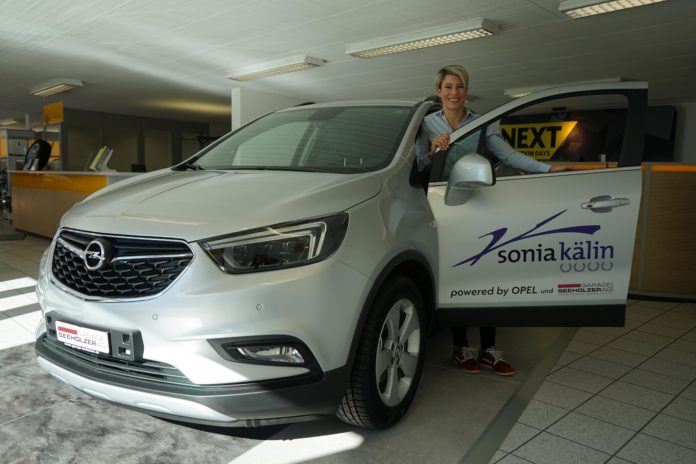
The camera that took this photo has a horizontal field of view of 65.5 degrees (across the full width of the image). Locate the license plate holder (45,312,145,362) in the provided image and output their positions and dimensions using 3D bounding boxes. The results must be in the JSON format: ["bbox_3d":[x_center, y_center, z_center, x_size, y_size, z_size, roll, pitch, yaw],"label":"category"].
[{"bbox_3d":[-0.953,0.380,2.019,0.510,0.110,0.060,4,6,30],"label":"license plate holder"}]

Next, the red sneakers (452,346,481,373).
[{"bbox_3d":[0.699,0.743,3.205,0.098,0.105,0.265,-1,6,-18],"label":"red sneakers"}]

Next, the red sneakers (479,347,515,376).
[{"bbox_3d":[0.864,0.750,3.160,0.098,0.105,0.265,-2,7,-33],"label":"red sneakers"}]

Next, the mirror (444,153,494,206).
[{"bbox_3d":[0.576,-0.252,2.575,0.190,0.235,0.230,1,6,-3],"label":"mirror"}]

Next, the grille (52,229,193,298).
[{"bbox_3d":[-0.919,0.134,2.048,0.820,0.265,0.130,4,6,30],"label":"grille"}]

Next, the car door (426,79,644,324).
[{"bbox_3d":[0.941,-0.132,2.788,1.080,1.245,0.200,1,6,-3],"label":"car door"}]

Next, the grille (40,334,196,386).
[{"bbox_3d":[-0.936,0.462,2.060,0.900,0.115,0.120,4,6,30],"label":"grille"}]

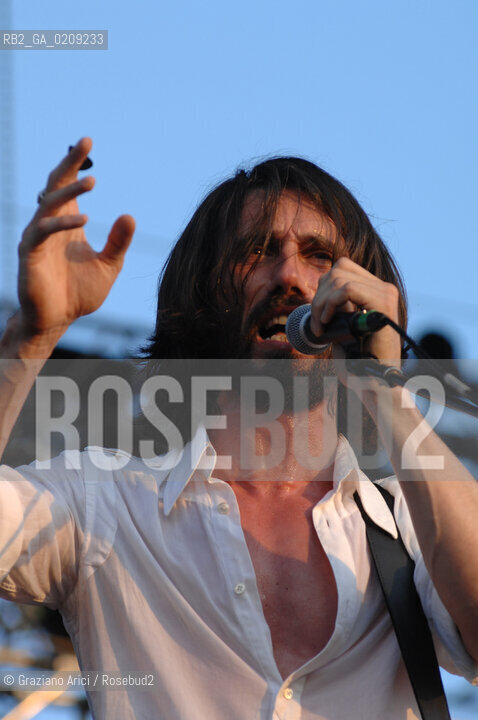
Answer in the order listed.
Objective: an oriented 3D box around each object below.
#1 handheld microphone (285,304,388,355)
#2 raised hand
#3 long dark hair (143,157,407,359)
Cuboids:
[{"bbox_3d":[0.098,-0.034,5.060,0.052,0.052,0.170,9,-12,-29],"label":"handheld microphone"},{"bbox_3d":[-0.162,-0.118,5.050,0.115,0.195,0.100,12,-15,-30],"label":"raised hand"},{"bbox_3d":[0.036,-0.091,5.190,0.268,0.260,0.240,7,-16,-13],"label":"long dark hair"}]

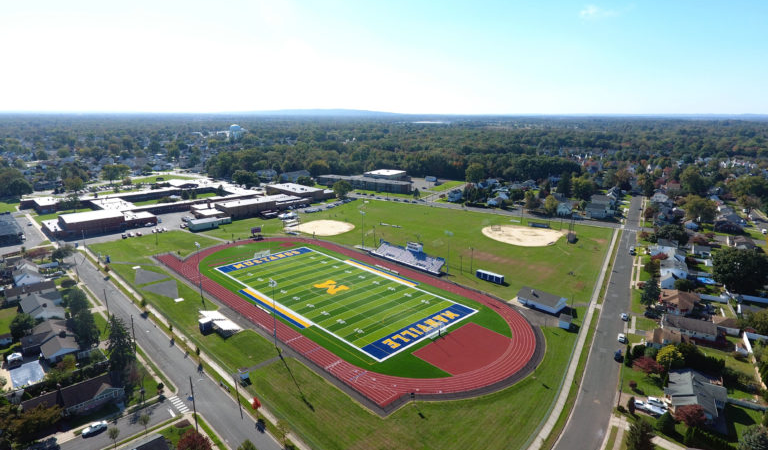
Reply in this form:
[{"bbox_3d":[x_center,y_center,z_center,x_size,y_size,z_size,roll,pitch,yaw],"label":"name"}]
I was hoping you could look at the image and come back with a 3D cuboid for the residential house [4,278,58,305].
[{"bbox_3d":[-138.131,25.859,173.915,15.200,5.000,8.500,-13,19,-41],"label":"residential house"}]

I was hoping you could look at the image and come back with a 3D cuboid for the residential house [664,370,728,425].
[{"bbox_3d":[77.660,42.420,110.530,12.600,6.200,15.300,9,16,31],"label":"residential house"}]

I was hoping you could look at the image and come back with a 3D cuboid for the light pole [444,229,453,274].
[{"bbox_3d":[28.185,13.133,192.986,1.000,22.000,3.600,-13,19,-43],"label":"light pole"}]

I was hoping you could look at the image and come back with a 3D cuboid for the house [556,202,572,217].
[{"bbox_3d":[132.910,-11.280,325.620,10.000,8.500,10.000,7,15,25],"label":"house"}]

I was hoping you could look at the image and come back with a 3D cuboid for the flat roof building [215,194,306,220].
[{"bbox_3d":[-90.730,-14.020,328.650,61.000,8.200,24.000,-13,19,-43],"label":"flat roof building"}]

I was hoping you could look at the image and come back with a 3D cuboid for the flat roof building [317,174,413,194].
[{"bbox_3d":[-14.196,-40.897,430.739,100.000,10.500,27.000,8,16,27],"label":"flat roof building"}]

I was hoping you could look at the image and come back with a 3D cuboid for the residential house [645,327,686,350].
[{"bbox_3d":[89.620,36.380,140.490,11.800,4.700,9.300,8,16,26],"label":"residential house"}]

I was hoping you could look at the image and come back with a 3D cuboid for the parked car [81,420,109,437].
[{"bbox_3d":[-66.020,46.280,101.340,4.850,1.500,1.870,-11,18,-39],"label":"parked car"}]

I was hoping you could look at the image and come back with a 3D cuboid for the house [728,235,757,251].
[{"bbox_3d":[198.300,10.100,245.180,11.000,5.000,12.000,9,16,31],"label":"house"}]

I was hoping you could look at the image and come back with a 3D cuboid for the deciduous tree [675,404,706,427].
[{"bbox_3d":[72.100,45.080,104.260,5.800,5.000,5.800,1,14,0],"label":"deciduous tree"}]

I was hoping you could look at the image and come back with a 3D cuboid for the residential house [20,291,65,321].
[{"bbox_3d":[-122.410,29.520,159.320,10.800,5.600,16.600,-13,19,-43],"label":"residential house"}]

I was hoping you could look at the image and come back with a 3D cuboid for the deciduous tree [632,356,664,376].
[{"bbox_3d":[74.804,39.401,125.289,7.900,4.500,7.900,0,14,0],"label":"deciduous tree"}]

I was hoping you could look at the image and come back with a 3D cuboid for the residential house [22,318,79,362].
[{"bbox_3d":[-101.960,35.430,135.640,13.000,5.300,23.000,-13,19,-43],"label":"residential house"}]

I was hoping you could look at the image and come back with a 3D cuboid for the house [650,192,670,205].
[{"bbox_3d":[226.110,-21.375,363.991,12.000,7.500,10.500,9,16,30],"label":"house"}]

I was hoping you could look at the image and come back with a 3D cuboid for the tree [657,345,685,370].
[{"bbox_3d":[80.412,37.780,125.081,7.000,7.800,7.000,0,14,0],"label":"tree"}]

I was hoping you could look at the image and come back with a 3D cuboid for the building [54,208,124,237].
[{"bbox_3d":[-181.580,-1.220,275.230,30.500,8.600,27.000,-12,18,-40],"label":"building"}]

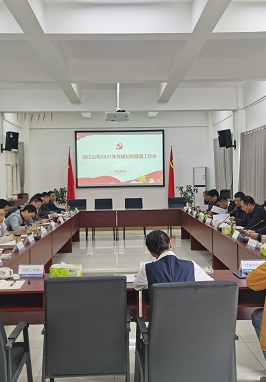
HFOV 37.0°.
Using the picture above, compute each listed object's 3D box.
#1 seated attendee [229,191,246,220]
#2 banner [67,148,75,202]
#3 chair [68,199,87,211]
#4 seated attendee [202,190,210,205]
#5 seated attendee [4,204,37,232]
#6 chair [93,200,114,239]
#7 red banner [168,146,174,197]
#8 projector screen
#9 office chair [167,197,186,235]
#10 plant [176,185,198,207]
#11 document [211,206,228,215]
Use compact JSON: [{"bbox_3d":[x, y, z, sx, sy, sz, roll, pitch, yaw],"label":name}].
[{"bbox_3d":[1.997,0.669,7.038,0.750,1.290,0.550,-1,2,-11],"label":"seated attendee"},{"bbox_3d":[-1.738,-0.325,11.249,0.300,1.790,0.260,-1,2,-2],"label":"banner"},{"bbox_3d":[-1.403,0.733,10.161,0.570,0.990,0.630,-1,2,-1],"label":"chair"},{"bbox_3d":[1.913,0.610,9.236,0.750,1.260,0.550,-1,2,-10],"label":"seated attendee"},{"bbox_3d":[-1.957,0.811,6.476,0.770,1.150,0.560,-1,2,7],"label":"seated attendee"},{"bbox_3d":[-0.736,0.719,10.171,0.570,0.990,0.630,-1,2,-1],"label":"chair"},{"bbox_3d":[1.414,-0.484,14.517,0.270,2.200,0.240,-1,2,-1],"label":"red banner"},{"bbox_3d":[-0.477,-1.209,15.161,3.400,2.170,0.060,-1,2,-1],"label":"projector screen"},{"bbox_3d":[1.241,0.699,10.691,0.570,1.000,0.620,-1,2,-5],"label":"office chair"},{"bbox_3d":[1.863,0.325,13.452,0.720,1.100,0.700,-1,2,-1],"label":"plant"},{"bbox_3d":[1.519,0.372,6.993,0.297,0.015,0.210,15,25,-1],"label":"document"}]

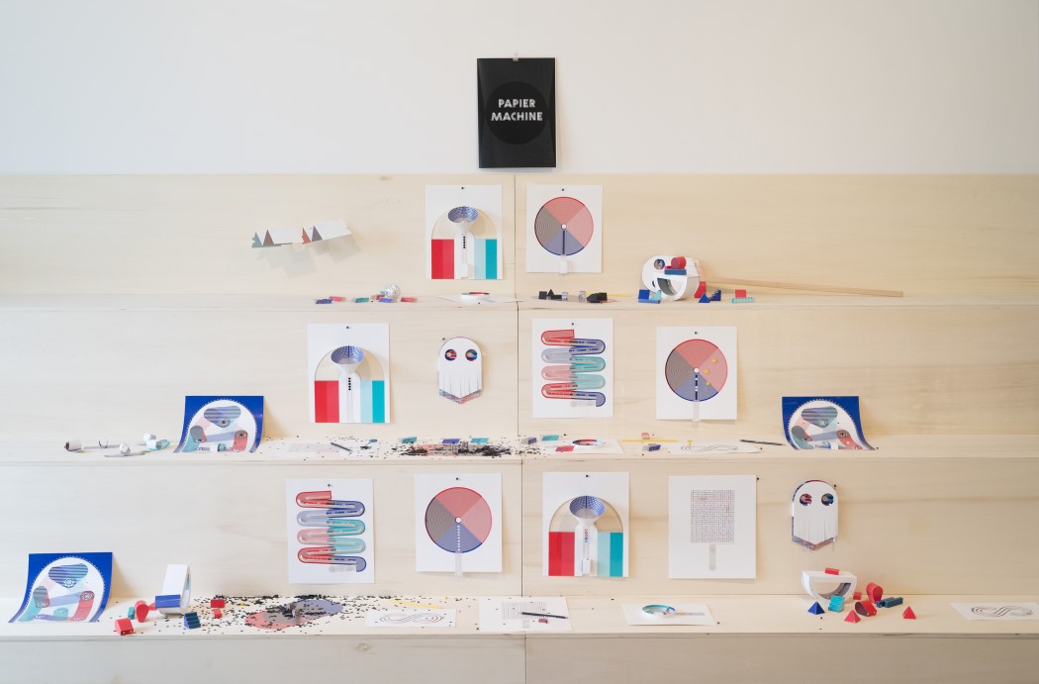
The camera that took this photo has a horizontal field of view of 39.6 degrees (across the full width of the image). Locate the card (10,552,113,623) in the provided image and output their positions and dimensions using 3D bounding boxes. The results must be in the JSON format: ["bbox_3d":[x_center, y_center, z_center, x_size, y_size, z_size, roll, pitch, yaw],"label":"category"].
[{"bbox_3d":[-1.111,0.594,3.502,0.211,0.115,0.183,0,8,-1],"label":"card"}]

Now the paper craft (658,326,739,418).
[{"bbox_3d":[0.471,0.087,3.817,0.213,0.252,0.020,0,8,-1],"label":"paper craft"}]

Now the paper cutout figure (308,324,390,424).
[{"bbox_3d":[-0.512,0.101,4.312,0.243,0.302,0.075,0,8,0],"label":"paper cutout figure"}]

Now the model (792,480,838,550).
[{"bbox_3d":[0.732,0.432,3.573,0.111,0.180,0.032,0,8,-1],"label":"model"}]

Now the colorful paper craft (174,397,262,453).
[{"bbox_3d":[-0.776,0.211,3.733,0.213,0.110,0.198,0,8,-1],"label":"colorful paper craft"}]

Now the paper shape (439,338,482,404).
[{"bbox_3d":[-0.171,0.085,4.195,0.127,0.198,0.030,0,7,-1],"label":"paper shape"}]

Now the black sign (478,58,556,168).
[{"bbox_3d":[-0.007,-0.701,4.436,0.238,0.333,0.015,0,7,-1],"label":"black sign"}]

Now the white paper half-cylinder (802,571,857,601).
[{"bbox_3d":[0.767,0.607,3.571,0.117,0.068,0.050,-1,8,-4],"label":"white paper half-cylinder"}]

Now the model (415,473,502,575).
[{"bbox_3d":[-0.161,0.483,3.820,0.231,0.268,0.015,0,2,0],"label":"model"}]

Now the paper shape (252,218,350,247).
[{"bbox_3d":[-0.667,-0.335,4.431,0.303,0.094,0.080,0,7,-1],"label":"paper shape"}]

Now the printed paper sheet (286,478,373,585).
[{"bbox_3d":[-0.502,0.503,3.830,0.232,0.277,0.010,0,2,0],"label":"printed paper sheet"}]

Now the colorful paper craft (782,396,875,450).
[{"bbox_3d":[0.882,0.231,4.138,0.225,0.120,0.200,0,7,-1],"label":"colorful paper craft"}]

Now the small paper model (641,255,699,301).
[{"bbox_3d":[0.455,-0.192,4.349,0.155,0.133,0.075,2,7,21],"label":"small paper model"}]

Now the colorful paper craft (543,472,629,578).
[{"bbox_3d":[0.167,0.458,3.557,0.213,0.266,0.060,0,8,-1],"label":"colorful paper craft"}]

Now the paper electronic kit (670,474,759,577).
[{"bbox_3d":[0.528,0.507,3.935,0.241,0.290,0.012,0,7,-1],"label":"paper electronic kit"}]

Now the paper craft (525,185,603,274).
[{"bbox_3d":[0.127,-0.313,4.046,0.213,0.247,0.020,0,8,-1],"label":"paper craft"}]

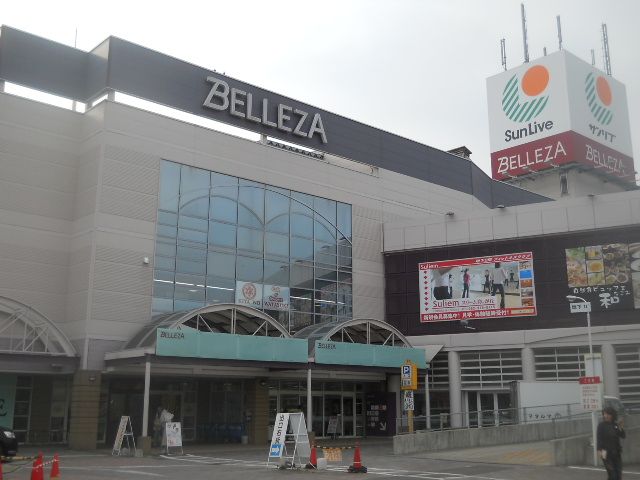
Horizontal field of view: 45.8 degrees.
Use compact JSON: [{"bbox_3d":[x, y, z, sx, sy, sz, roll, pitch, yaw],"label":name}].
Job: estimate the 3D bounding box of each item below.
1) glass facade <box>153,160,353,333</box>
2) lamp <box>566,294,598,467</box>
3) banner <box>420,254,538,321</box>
[{"bbox_3d":[-2.508,0.716,34.473,11.153,6.754,0.250,11,-16,-41],"label":"glass facade"},{"bbox_3d":[7.138,3.829,20.841,0.680,4.595,0.200,-5,-14,22],"label":"lamp"},{"bbox_3d":[7.468,2.336,36.500,5.877,2.956,0.100,-8,-15,33],"label":"banner"}]

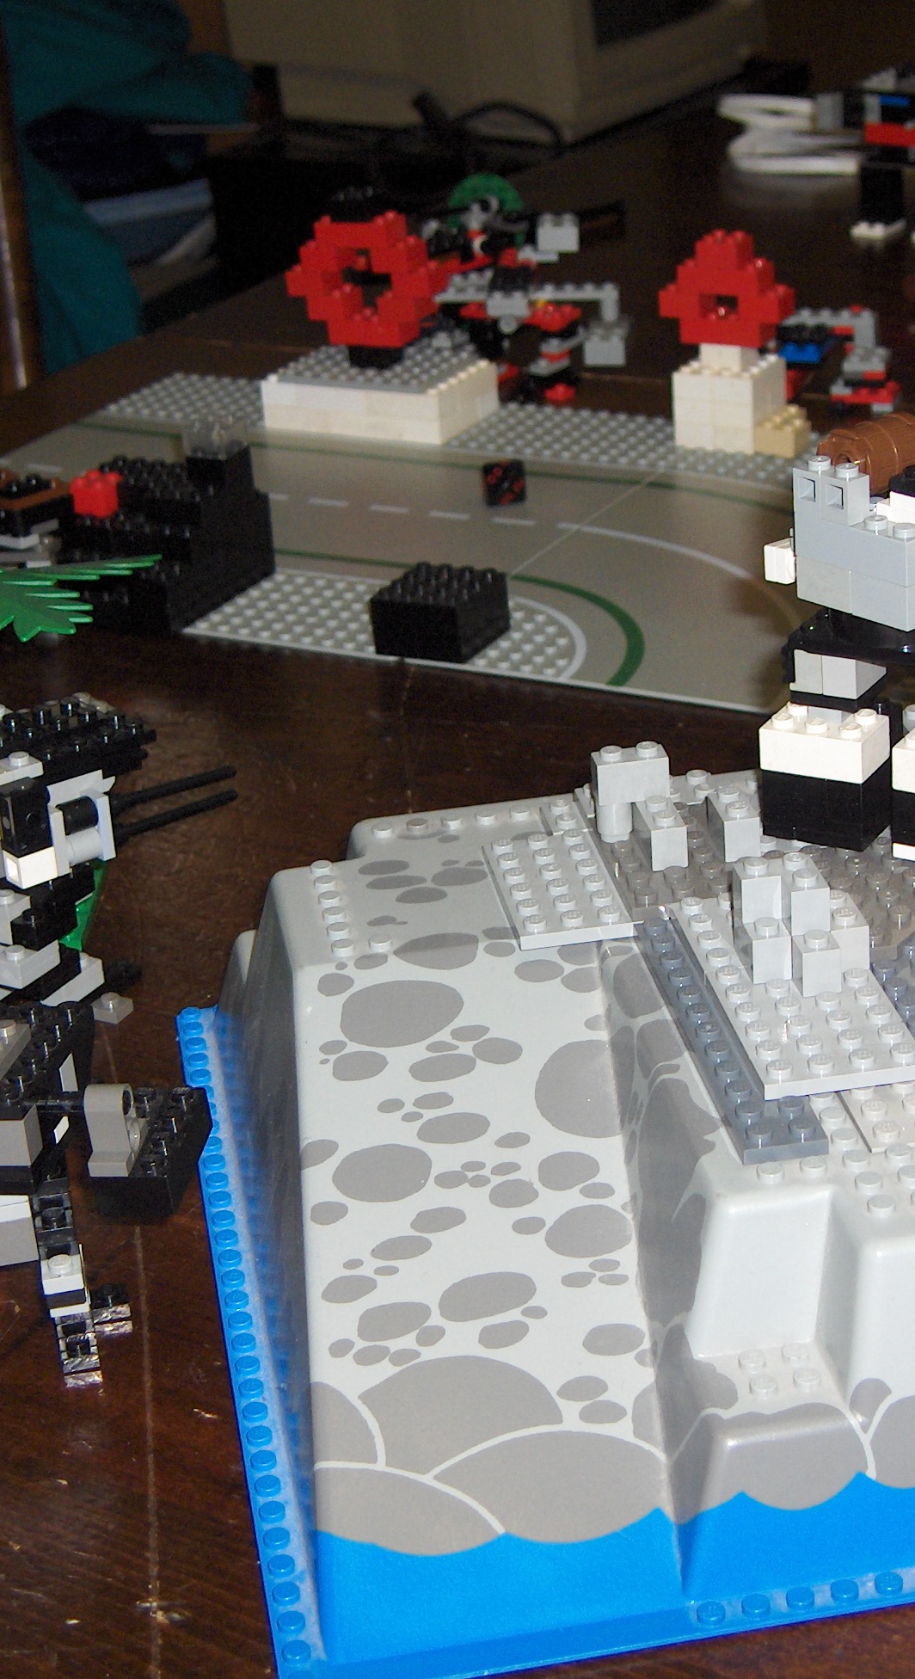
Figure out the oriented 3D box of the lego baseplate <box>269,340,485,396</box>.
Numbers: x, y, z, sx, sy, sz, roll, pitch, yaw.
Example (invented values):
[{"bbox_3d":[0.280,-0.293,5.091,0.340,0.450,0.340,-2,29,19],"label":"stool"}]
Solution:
[{"bbox_3d":[-0.031,-0.192,1.146,0.064,0.005,0.048,10,29,28],"label":"lego baseplate"}]

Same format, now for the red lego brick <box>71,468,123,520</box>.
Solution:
[{"bbox_3d":[-0.122,-0.116,0.959,0.016,0.011,0.016,10,29,27],"label":"red lego brick"}]

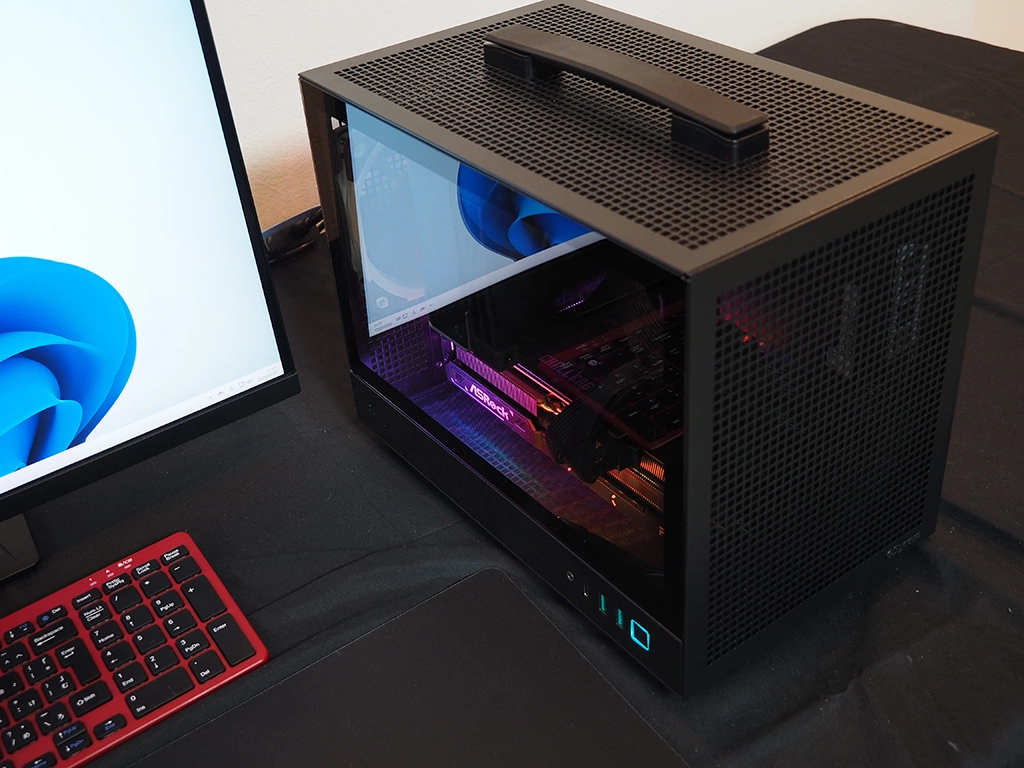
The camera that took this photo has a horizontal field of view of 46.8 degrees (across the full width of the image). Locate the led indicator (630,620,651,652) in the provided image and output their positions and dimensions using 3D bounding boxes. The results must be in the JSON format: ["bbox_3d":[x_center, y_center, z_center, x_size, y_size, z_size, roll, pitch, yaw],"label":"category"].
[{"bbox_3d":[0.068,0.132,0.622,0.003,0.015,0.015,-25,39,-27],"label":"led indicator"}]

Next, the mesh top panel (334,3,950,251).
[{"bbox_3d":[0.053,-0.150,0.630,0.169,0.005,0.305,-25,39,-27],"label":"mesh top panel"}]

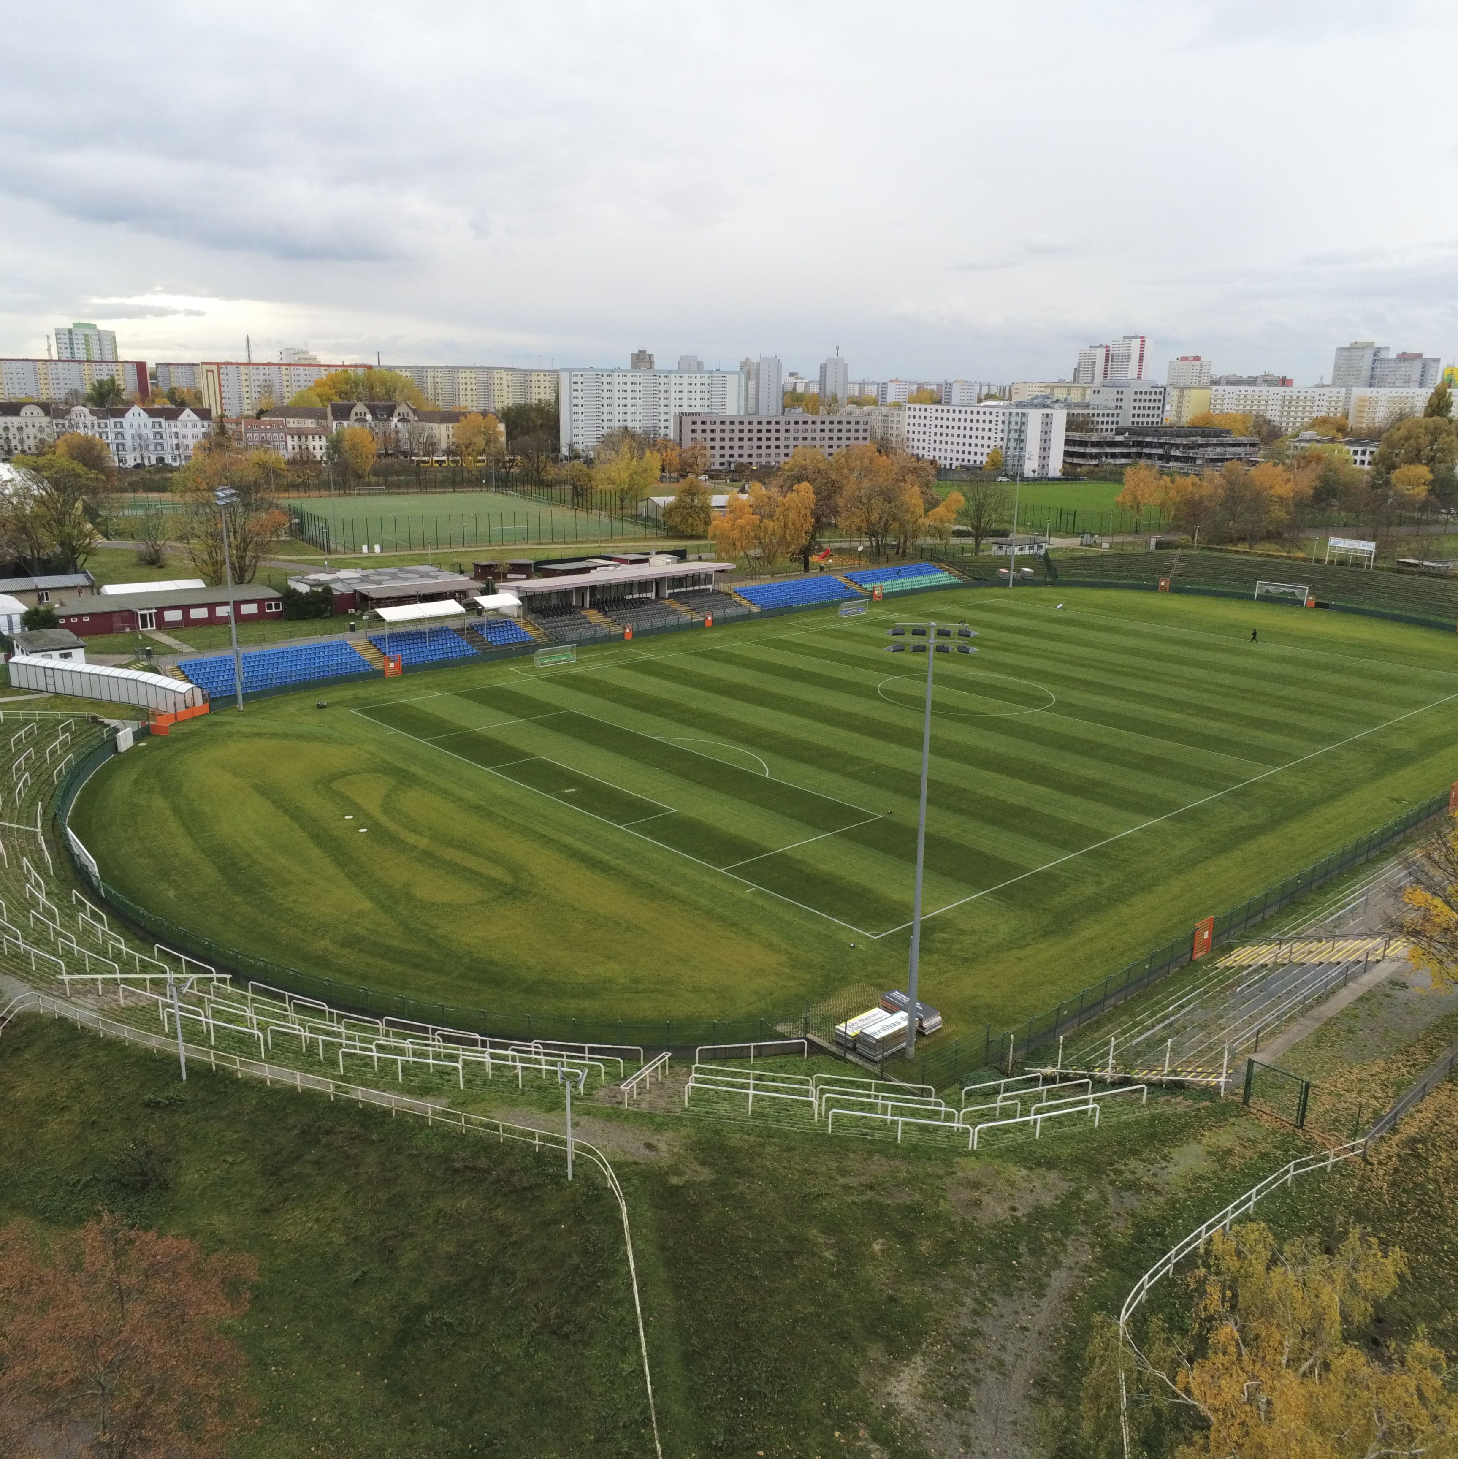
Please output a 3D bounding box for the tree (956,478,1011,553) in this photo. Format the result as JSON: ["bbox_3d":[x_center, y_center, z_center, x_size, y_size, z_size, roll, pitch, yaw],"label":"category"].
[{"bbox_3d":[46.227,-38.625,233.807,9.975,13.487,9.975,4,16,11],"label":"tree"}]

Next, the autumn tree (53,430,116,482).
[{"bbox_3d":[-146.749,-59.398,294.061,14.634,16.646,14.634,-7,18,-25],"label":"autumn tree"}]

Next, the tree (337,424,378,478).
[{"bbox_3d":[-101.571,-75.822,353.197,10.200,14.800,9.800,-3,16,-15],"label":"tree"}]

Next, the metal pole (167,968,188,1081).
[{"bbox_3d":[-23.039,12.531,54.313,0.950,5.100,0.500,7,17,20],"label":"metal pole"}]

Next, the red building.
[{"bbox_3d":[-68.445,-14.562,157.222,25.600,3.200,9.400,-9,19,-33],"label":"red building"}]

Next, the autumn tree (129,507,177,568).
[{"bbox_3d":[-91.643,-30.498,205.567,7.541,9.699,7.541,-6,17,-23],"label":"autumn tree"}]

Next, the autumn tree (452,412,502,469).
[{"bbox_3d":[-74.818,-84.169,380.632,14.500,16.800,13.500,-2,16,-11],"label":"autumn tree"}]

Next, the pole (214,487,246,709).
[{"bbox_3d":[-46.924,-12.129,122.816,1.400,21.368,4.200,-1,16,-8],"label":"pole"}]

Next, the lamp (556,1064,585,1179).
[{"bbox_3d":[-5.865,14.739,48.281,1.100,4.950,0.500,7,17,20],"label":"lamp"}]

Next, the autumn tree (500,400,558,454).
[{"bbox_3d":[-77.225,-117.556,501.260,21.691,19.474,18.437,-2,16,-8],"label":"autumn tree"}]

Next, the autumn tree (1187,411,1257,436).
[{"bbox_3d":[173.632,-102.658,458.159,23.562,19.819,20.028,7,17,19],"label":"autumn tree"}]

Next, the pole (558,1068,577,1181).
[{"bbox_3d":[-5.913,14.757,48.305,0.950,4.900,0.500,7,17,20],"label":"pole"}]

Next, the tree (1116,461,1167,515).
[{"bbox_3d":[86.147,-48.227,268.536,10.497,14.629,10.497,6,17,17],"label":"tree"}]

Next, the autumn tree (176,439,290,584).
[{"bbox_3d":[-72.291,-31.677,188.734,16.223,21.131,16.223,-5,17,-20],"label":"autumn tree"}]

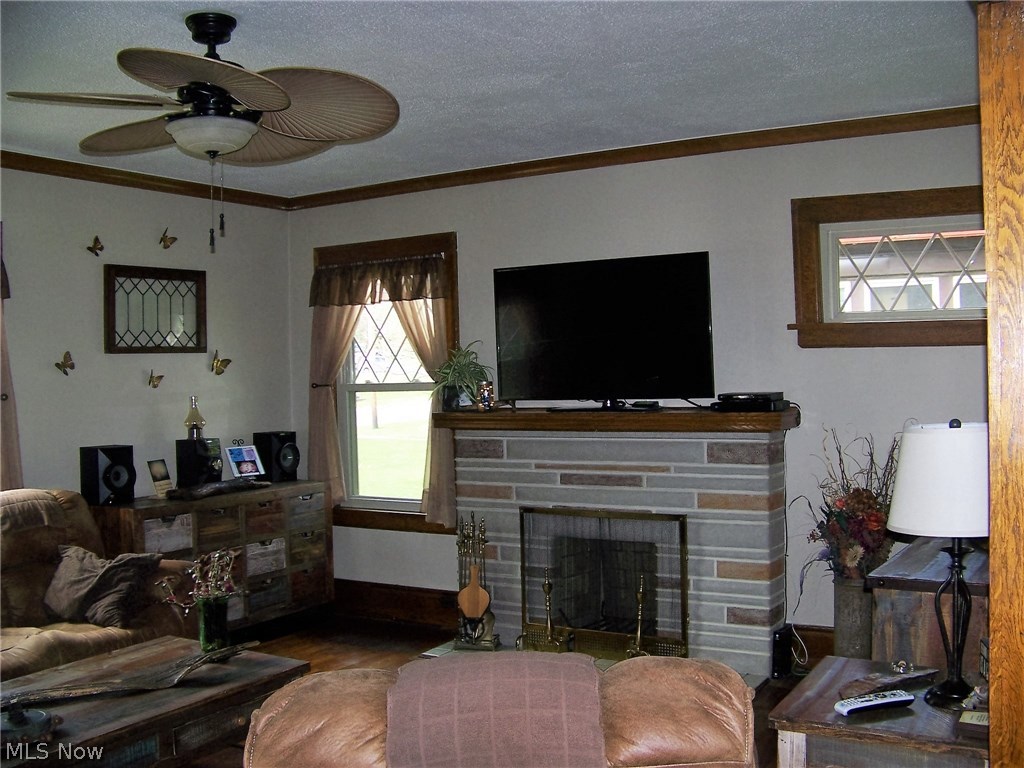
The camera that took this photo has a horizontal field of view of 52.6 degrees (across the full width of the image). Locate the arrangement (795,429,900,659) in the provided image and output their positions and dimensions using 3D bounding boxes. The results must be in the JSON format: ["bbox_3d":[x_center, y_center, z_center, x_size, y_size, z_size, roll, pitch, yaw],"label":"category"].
[{"bbox_3d":[1.447,0.780,4.389,0.460,1.180,0.400,-1,2,30],"label":"arrangement"}]

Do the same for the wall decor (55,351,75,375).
[{"bbox_3d":[-2.120,-0.102,4.912,0.045,0.112,0.100,-1,2,30],"label":"wall decor"}]

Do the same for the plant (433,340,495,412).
[{"bbox_3d":[-0.259,-0.044,5.416,0.290,0.360,0.280,-1,1,0],"label":"plant"}]

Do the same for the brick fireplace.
[{"bbox_3d":[0.469,0.724,5.038,1.820,1.180,0.360,-1,1,31],"label":"brick fireplace"}]

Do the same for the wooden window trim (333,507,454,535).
[{"bbox_3d":[-0.711,0.792,5.979,0.980,0.108,0.045,-1,2,30],"label":"wooden window trim"}]

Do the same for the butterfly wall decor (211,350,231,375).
[{"bbox_3d":[-1.621,-0.120,5.771,0.050,0.130,0.120,-1,2,30],"label":"butterfly wall decor"}]

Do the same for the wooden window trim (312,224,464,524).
[{"bbox_3d":[-0.735,-0.006,5.923,0.990,1.630,0.090,-1,1,31],"label":"wooden window trim"}]

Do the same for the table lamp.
[{"bbox_3d":[1.073,0.430,2.500,0.340,0.690,0.340,-1,1,31],"label":"table lamp"}]

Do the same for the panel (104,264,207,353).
[{"bbox_3d":[-1.855,-0.389,5.404,0.035,0.440,0.640,-1,1,31],"label":"panel"}]

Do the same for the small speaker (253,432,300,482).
[{"bbox_3d":[-1.387,0.429,6.084,0.200,0.270,0.190,-1,1,38],"label":"small speaker"}]

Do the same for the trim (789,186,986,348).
[{"bbox_3d":[1.722,-0.511,4.496,1.040,0.700,0.060,-1,2,30],"label":"trim"}]

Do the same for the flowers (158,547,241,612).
[{"bbox_3d":[-1.180,0.742,3.910,0.300,0.230,0.220,-2,2,-17],"label":"flowers"}]

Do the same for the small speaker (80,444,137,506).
[{"bbox_3d":[-1.963,0.446,5.019,0.200,0.270,0.190,-1,1,38],"label":"small speaker"}]

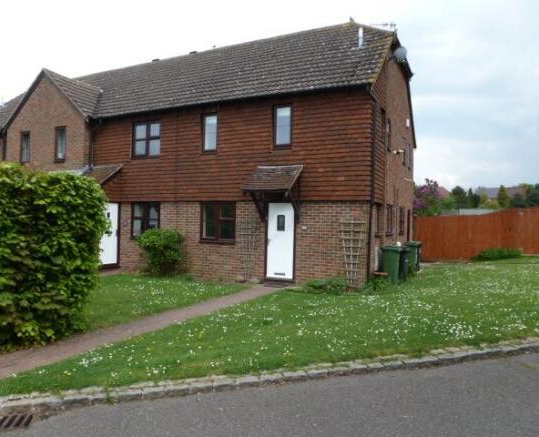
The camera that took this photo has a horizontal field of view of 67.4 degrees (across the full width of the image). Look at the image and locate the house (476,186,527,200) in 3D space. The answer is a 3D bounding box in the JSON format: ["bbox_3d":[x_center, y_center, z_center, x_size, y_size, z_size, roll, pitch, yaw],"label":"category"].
[{"bbox_3d":[41.260,-1.774,71.963,9.500,7.500,7.500,1,-1,30],"label":"house"}]

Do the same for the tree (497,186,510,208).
[{"bbox_3d":[28.877,-0.916,49.967,1.750,6.584,1.750,1,-1,0],"label":"tree"}]

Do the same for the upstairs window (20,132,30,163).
[{"bbox_3d":[-8.665,-2.496,14.390,0.550,1.180,0.100,1,-1,26],"label":"upstairs window"}]

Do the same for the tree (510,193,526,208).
[{"bbox_3d":[24.601,-0.225,39.978,2.000,4.600,2.000,1,-1,30],"label":"tree"}]

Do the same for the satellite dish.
[{"bbox_3d":[4.035,-5.032,12.400,0.460,0.480,0.250,1,-1,-18],"label":"satellite dish"}]

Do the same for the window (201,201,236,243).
[{"bbox_3d":[-1.436,0.121,11.357,1.180,1.160,0.100,1,-1,26],"label":"window"}]

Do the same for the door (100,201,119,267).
[{"bbox_3d":[-5.100,0.504,12.993,0.780,2.000,0.080,1,-1,26],"label":"door"}]

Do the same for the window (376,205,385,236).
[{"bbox_3d":[2.939,0.034,10.700,0.100,0.850,0.900,1,-1,26],"label":"window"}]

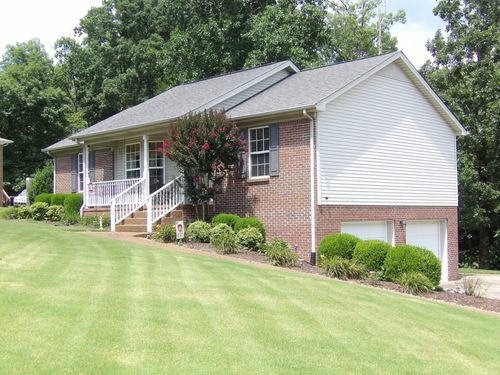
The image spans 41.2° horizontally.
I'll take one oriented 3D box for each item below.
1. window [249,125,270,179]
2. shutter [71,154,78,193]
[{"bbox_3d":[0.279,-1.030,19.896,0.120,1.540,0.950,2,-4,-44],"label":"window"},{"bbox_3d":[-7.238,-0.587,27.484,0.045,1.530,0.390,2,-4,-44],"label":"shutter"}]

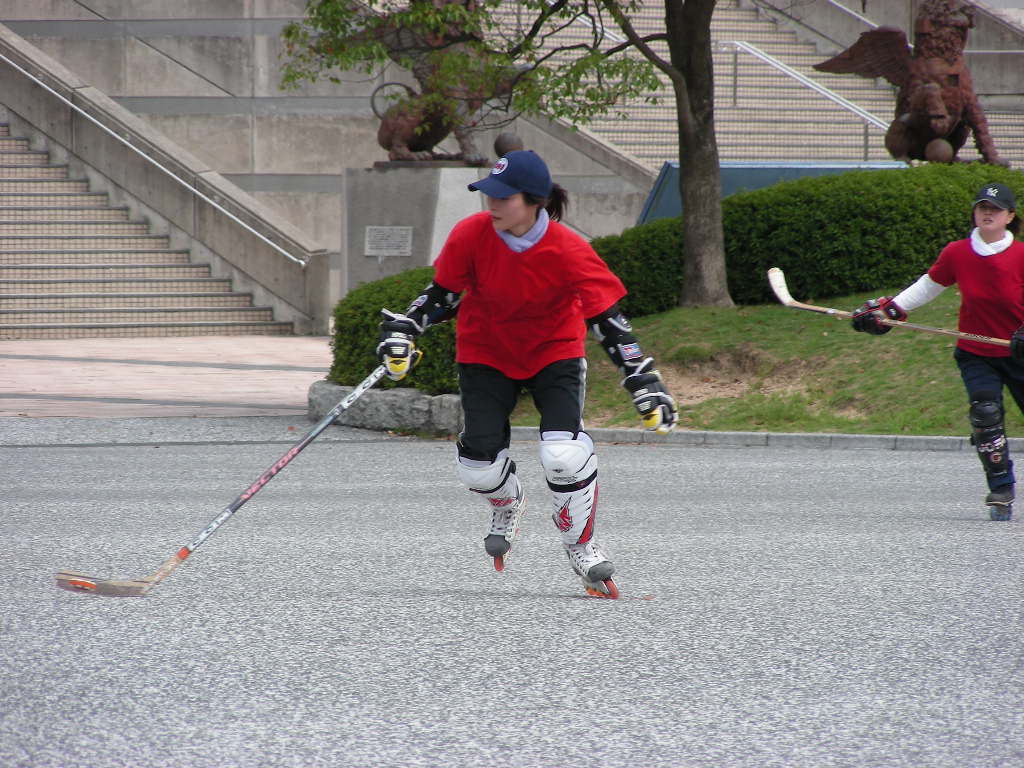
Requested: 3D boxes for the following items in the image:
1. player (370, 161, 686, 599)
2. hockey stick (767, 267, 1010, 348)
[{"bbox_3d":[0.051,-0.031,30.000,0.970,1.470,0.700,0,1,14],"label":"player"},{"bbox_3d":[1.688,-0.311,39.710,1.494,0.070,0.259,11,-38,-32],"label":"hockey stick"}]

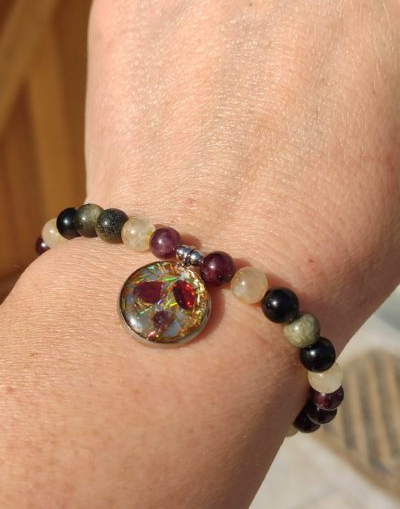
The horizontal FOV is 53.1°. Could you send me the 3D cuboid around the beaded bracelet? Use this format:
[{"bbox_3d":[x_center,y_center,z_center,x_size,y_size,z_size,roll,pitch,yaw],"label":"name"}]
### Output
[{"bbox_3d":[-0.010,0.021,0.085,0.077,0.057,0.021,22,48,17],"label":"beaded bracelet"}]

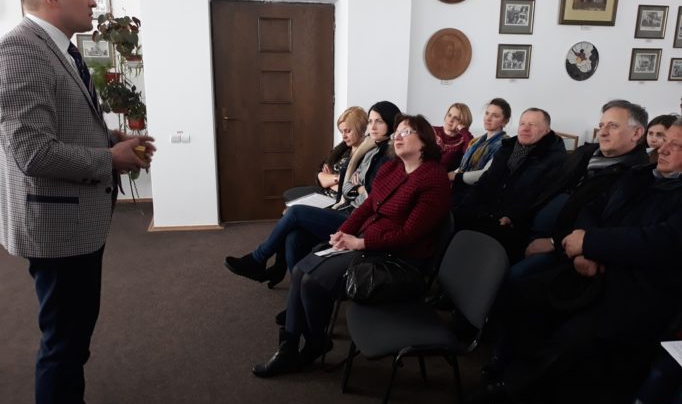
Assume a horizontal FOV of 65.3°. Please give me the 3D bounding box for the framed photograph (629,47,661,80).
[{"bbox_3d":[3.307,-1.480,5.750,0.360,0.333,0.030,-2,13,-10],"label":"framed photograph"}]

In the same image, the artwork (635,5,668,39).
[{"bbox_3d":[3.316,-1.906,5.652,0.361,0.330,0.030,-2,13,-10],"label":"artwork"}]

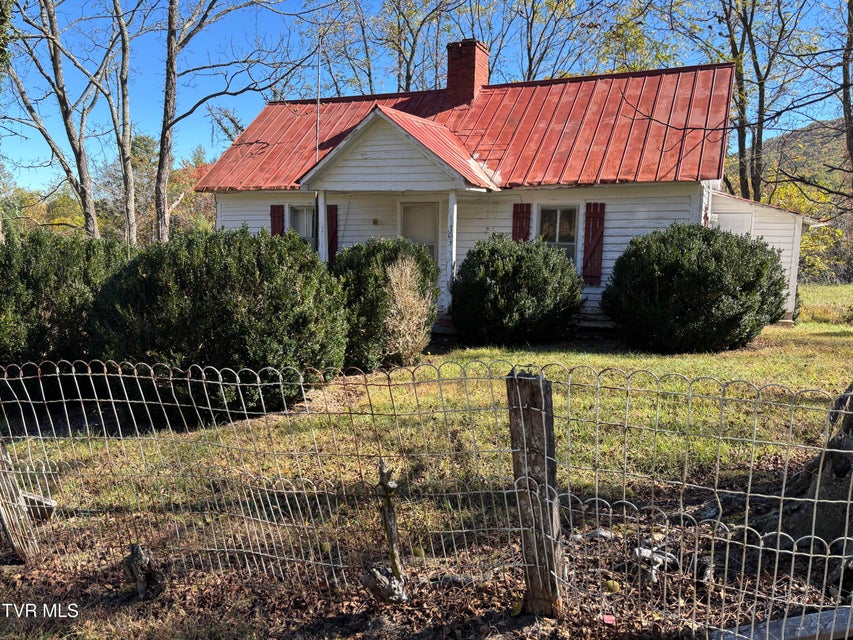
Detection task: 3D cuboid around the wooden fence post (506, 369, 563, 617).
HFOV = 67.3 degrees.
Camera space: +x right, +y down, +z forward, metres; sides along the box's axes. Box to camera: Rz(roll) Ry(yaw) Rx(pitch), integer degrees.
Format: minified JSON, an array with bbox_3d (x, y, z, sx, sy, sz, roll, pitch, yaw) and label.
[{"bbox_3d":[0.436,0.688,2.530,0.150,0.990,0.135,-1,11,22],"label":"wooden fence post"}]

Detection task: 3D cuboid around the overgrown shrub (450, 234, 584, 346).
[{"bbox_3d":[1.422,-0.509,10.064,2.080,1.660,1.950,4,11,23],"label":"overgrown shrub"}]

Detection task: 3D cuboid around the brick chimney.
[{"bbox_3d":[0.903,-5.231,13.801,0.650,1.270,0.860,4,11,23],"label":"brick chimney"}]

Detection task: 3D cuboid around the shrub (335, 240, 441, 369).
[{"bbox_3d":[-0.495,-0.234,7.744,1.400,1.580,1.400,0,10,0],"label":"shrub"}]

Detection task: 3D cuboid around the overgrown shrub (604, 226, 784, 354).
[{"bbox_3d":[4.028,-0.526,9.699,2.620,1.880,2.400,4,11,23],"label":"overgrown shrub"}]

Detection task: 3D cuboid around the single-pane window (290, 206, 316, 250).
[{"bbox_3d":[-2.576,-1.717,13.474,0.740,1.360,0.100,4,11,23],"label":"single-pane window"}]

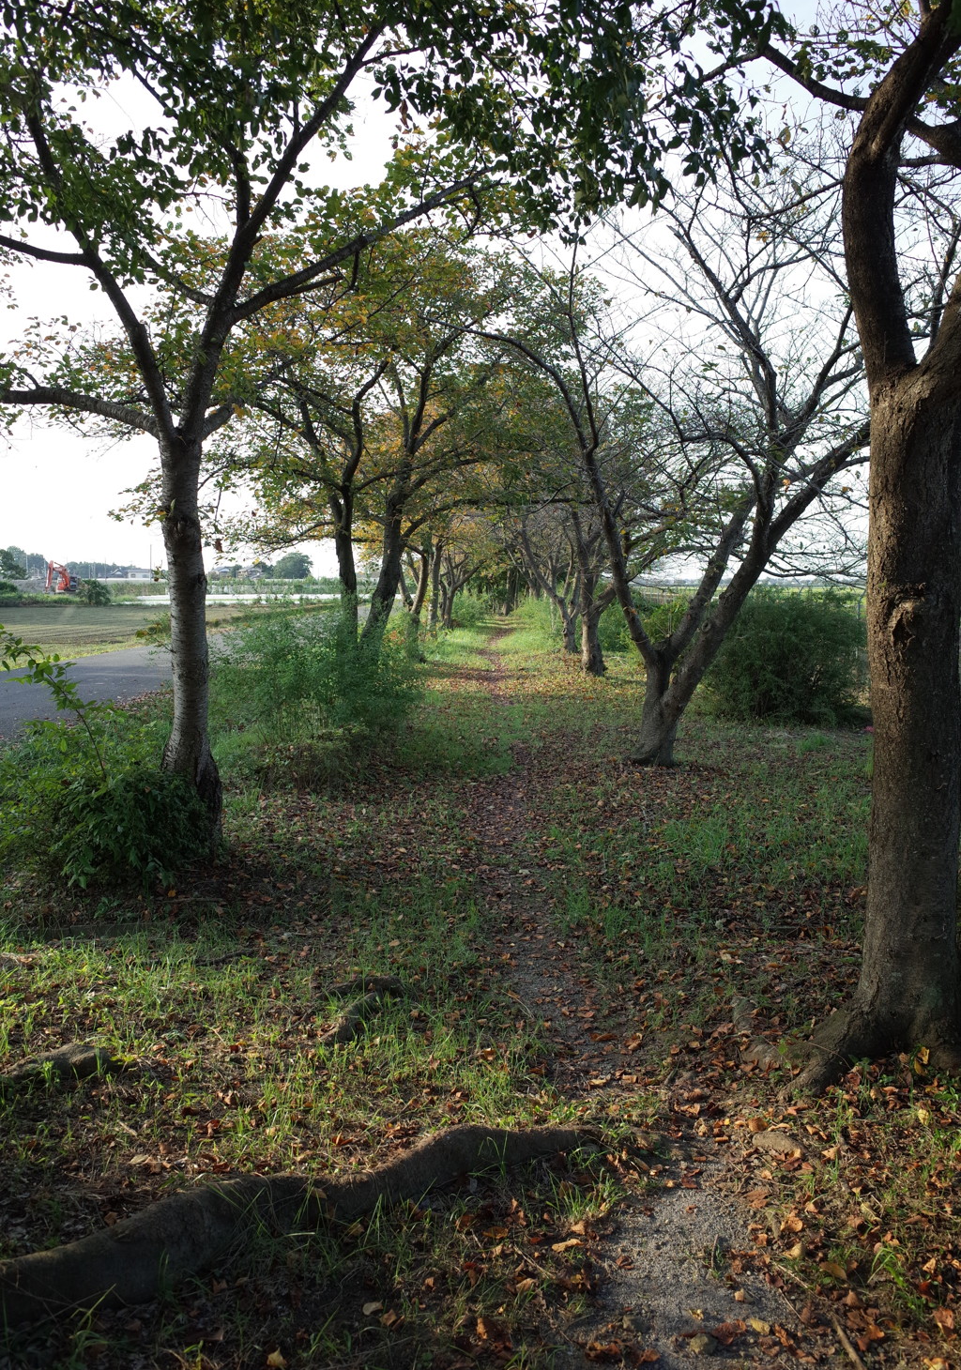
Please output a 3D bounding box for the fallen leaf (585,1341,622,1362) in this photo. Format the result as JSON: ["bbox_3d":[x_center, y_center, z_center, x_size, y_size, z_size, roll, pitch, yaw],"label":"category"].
[{"bbox_3d":[0.239,1.297,2.191,0.076,0.022,0.042,0,5,0],"label":"fallen leaf"}]

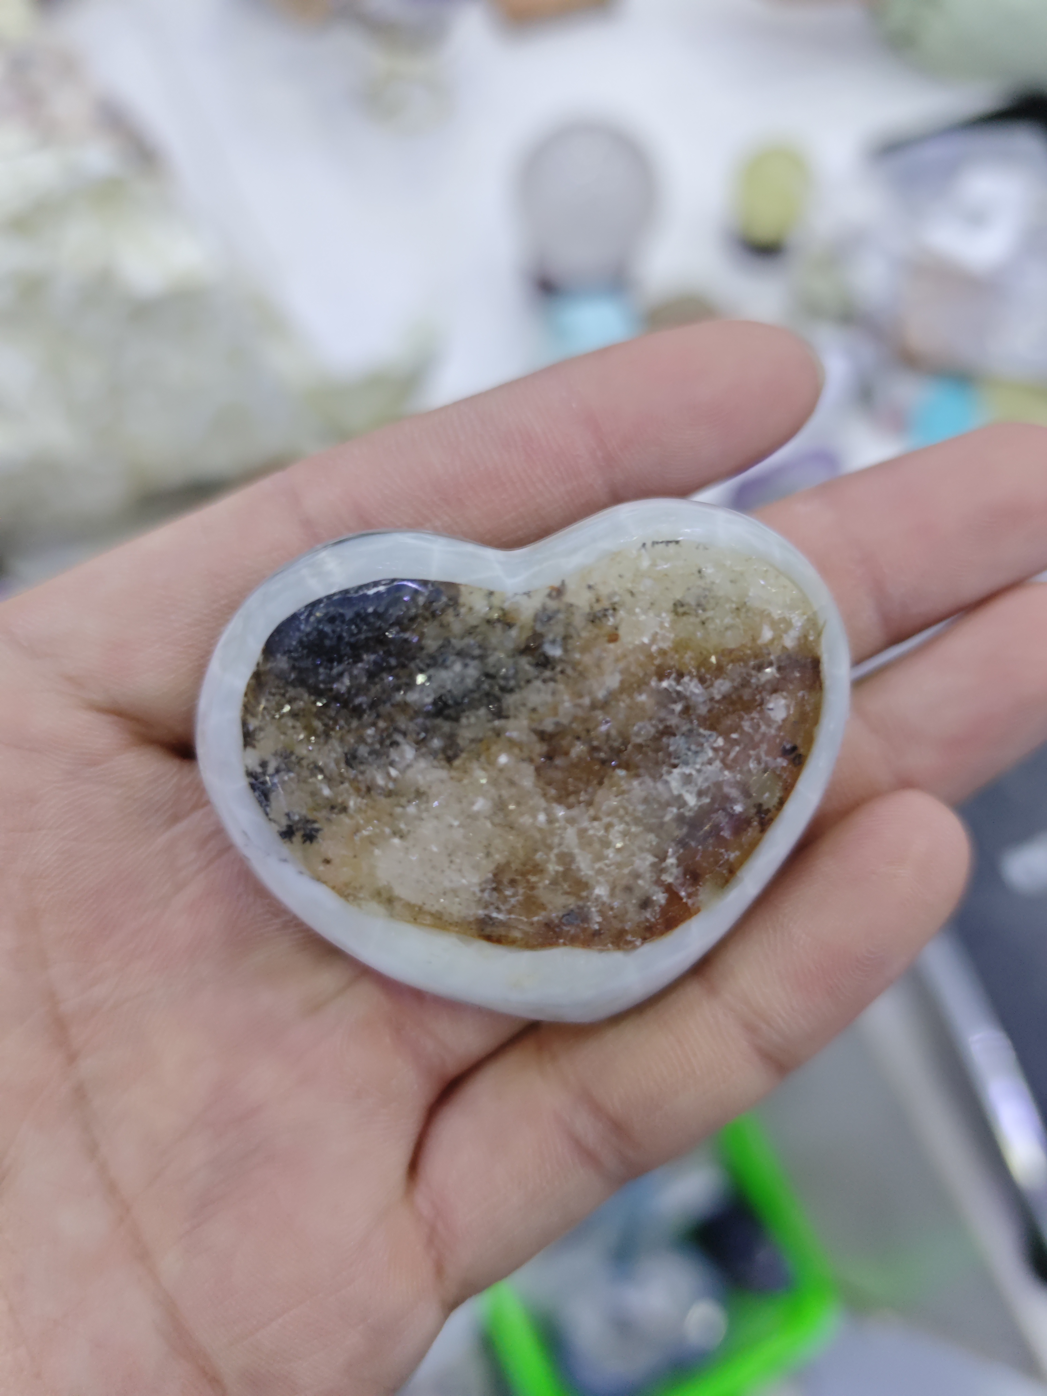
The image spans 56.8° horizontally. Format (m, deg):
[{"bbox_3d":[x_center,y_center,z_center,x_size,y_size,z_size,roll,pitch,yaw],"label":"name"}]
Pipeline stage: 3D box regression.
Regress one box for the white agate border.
[{"bbox_3d":[0.001,0.005,0.096,0.063,0.021,0.049,-8,73,-2],"label":"white agate border"}]

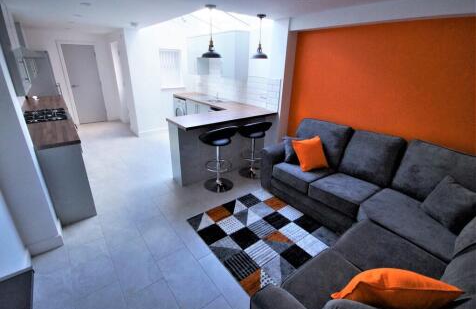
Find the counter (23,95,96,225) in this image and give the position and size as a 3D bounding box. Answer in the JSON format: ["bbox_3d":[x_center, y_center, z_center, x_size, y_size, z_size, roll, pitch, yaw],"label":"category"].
[{"bbox_3d":[-3.041,-0.211,3.331,0.630,0.920,3.550,-15,27,-37],"label":"counter"}]

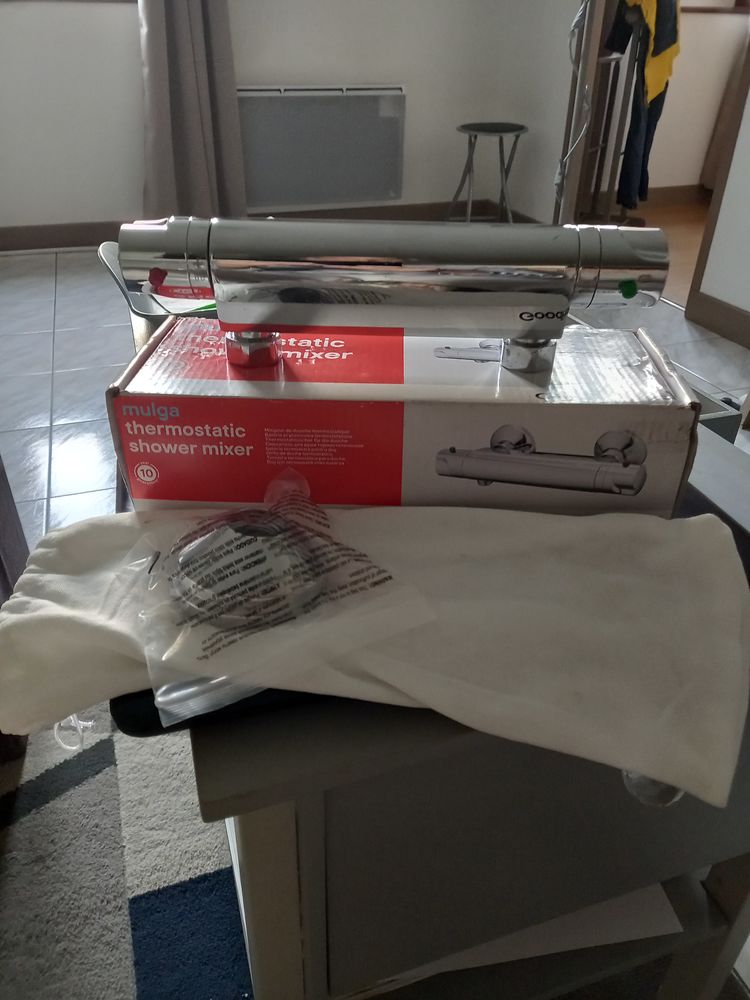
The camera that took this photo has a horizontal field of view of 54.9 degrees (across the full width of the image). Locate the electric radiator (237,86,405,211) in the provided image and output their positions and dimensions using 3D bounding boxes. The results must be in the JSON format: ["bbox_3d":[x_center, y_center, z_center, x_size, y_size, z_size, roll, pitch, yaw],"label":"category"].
[{"bbox_3d":[-0.261,-1.526,3.129,0.814,0.452,0.085,-10,33,-17],"label":"electric radiator"}]

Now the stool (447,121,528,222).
[{"bbox_3d":[0.500,-1.394,3.195,0.310,0.462,0.320,-1,32,-3],"label":"stool"}]

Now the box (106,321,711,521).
[{"bbox_3d":[0.014,-0.048,0.415,0.289,0.071,0.112,1,32,0],"label":"box"}]

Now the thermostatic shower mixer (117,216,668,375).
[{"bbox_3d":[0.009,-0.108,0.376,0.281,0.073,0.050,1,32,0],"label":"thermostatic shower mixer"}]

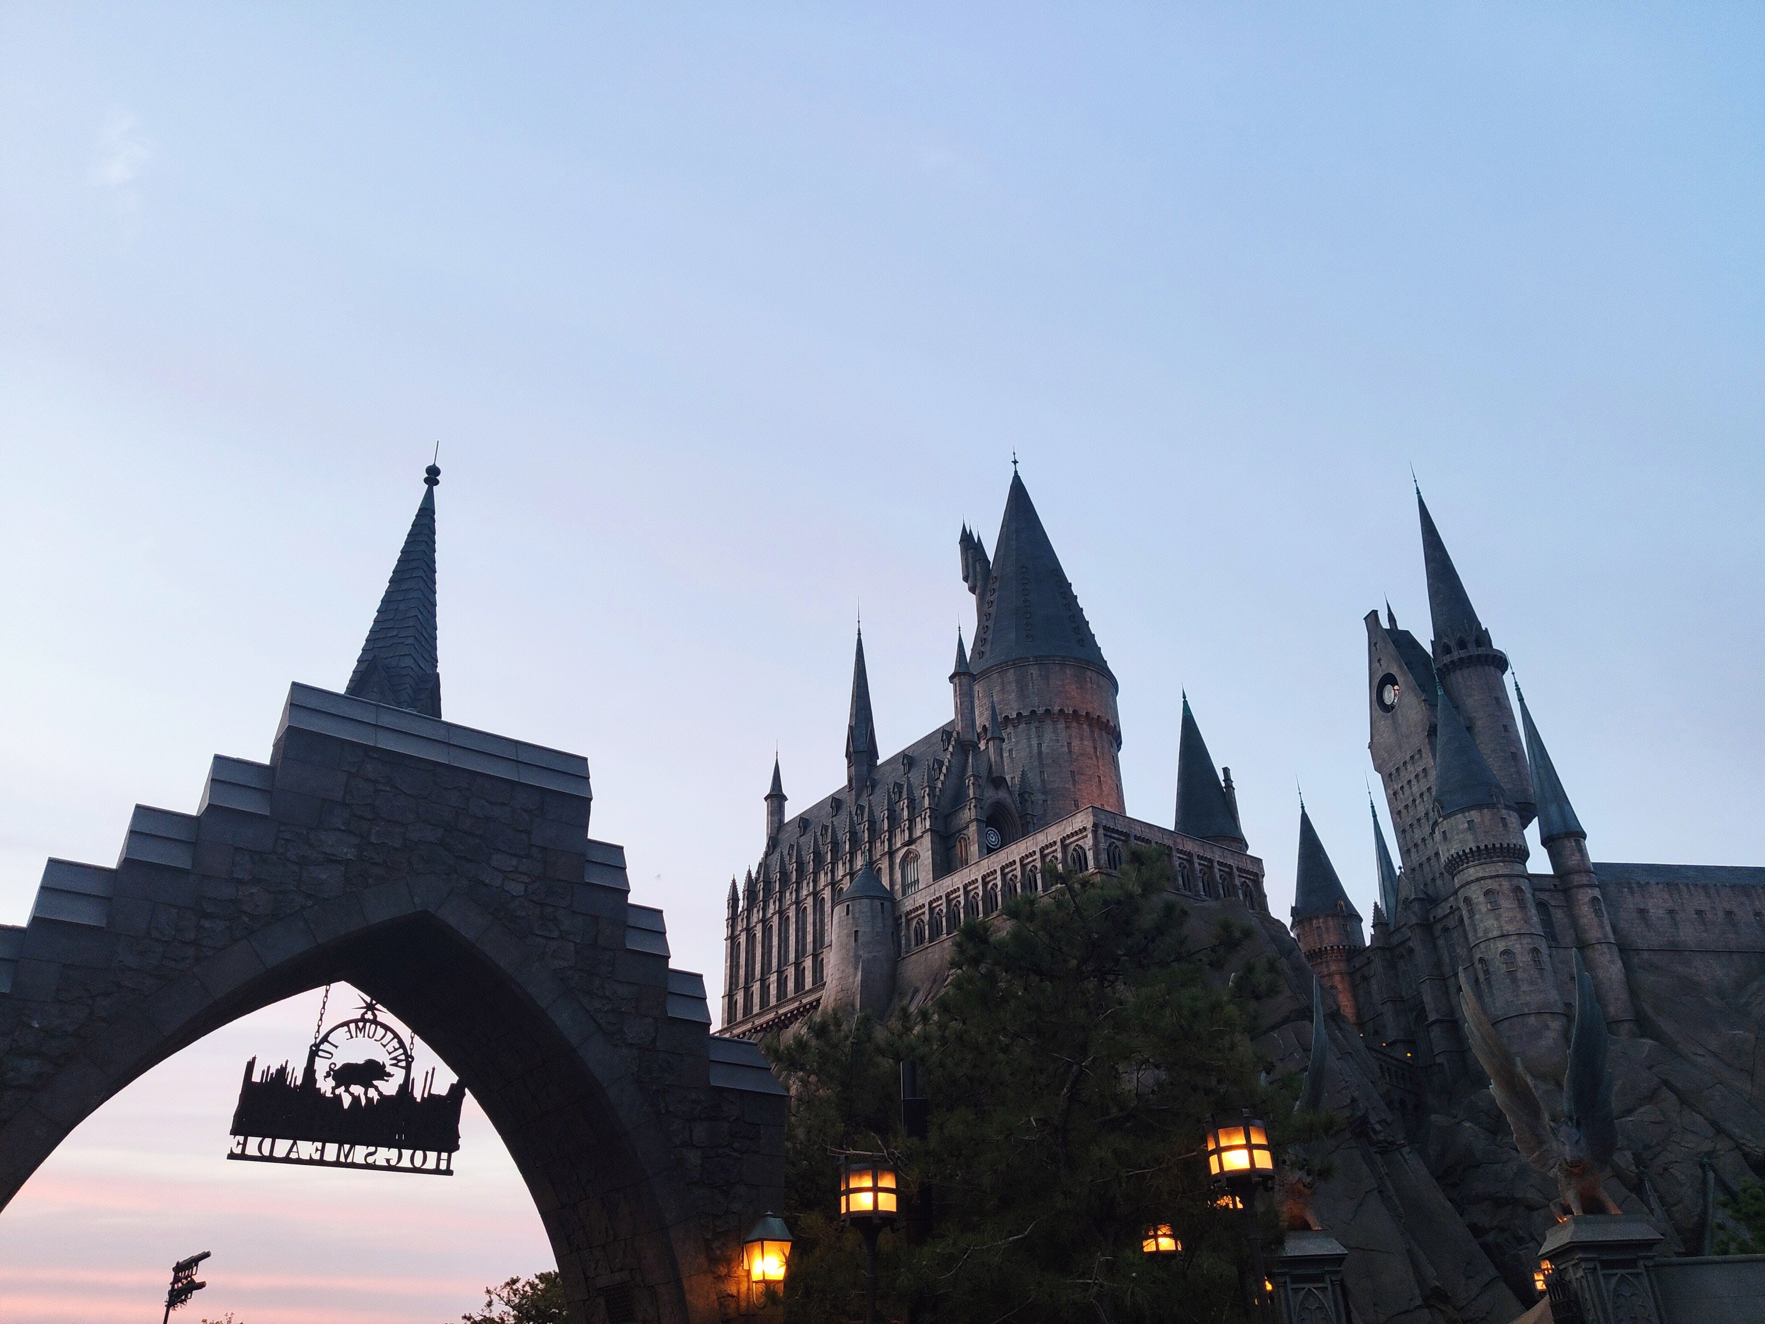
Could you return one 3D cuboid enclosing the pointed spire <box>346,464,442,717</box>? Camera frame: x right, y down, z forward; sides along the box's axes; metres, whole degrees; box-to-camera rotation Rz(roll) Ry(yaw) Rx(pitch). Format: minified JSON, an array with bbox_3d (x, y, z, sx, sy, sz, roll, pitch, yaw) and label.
[{"bbox_3d":[-5.848,-0.823,16.496,0.970,4.200,0.970,-6,-30,8],"label":"pointed spire"}]

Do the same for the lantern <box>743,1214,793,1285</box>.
[{"bbox_3d":[-1.069,5.553,12.567,0.330,0.610,0.330,19,-36,-31],"label":"lantern"}]

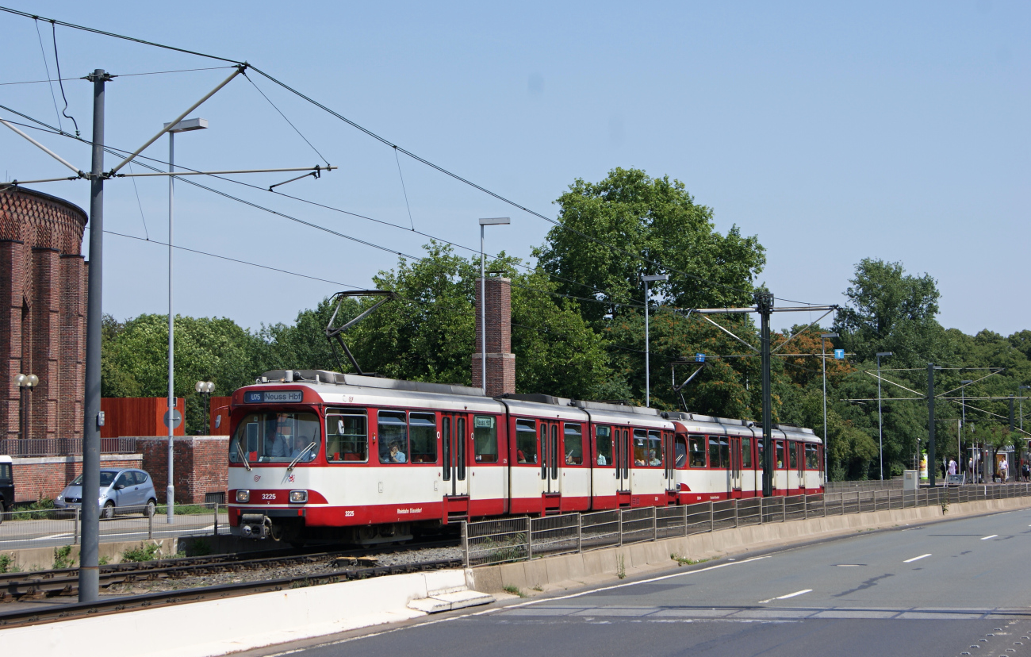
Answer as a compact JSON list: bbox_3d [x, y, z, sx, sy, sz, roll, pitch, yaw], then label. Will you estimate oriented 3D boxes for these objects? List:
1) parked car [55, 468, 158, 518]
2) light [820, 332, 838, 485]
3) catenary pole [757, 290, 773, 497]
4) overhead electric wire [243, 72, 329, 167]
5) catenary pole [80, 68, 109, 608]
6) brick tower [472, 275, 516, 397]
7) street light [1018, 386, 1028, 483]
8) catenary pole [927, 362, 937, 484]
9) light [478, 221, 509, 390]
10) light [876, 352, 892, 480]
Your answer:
[{"bbox_3d":[-13.245,5.305,62.000,1.770,1.590,3.840,-2,-5,19],"label":"parked car"},{"bbox_3d":[23.216,6.060,141.175,1.200,11.650,0.500,-2,-5,21],"label":"light"},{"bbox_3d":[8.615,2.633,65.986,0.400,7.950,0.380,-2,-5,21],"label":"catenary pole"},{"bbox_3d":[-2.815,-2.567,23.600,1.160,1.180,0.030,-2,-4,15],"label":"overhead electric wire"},{"bbox_3d":[-5.460,0.095,24.861,0.260,7.000,0.260,-2,-5,21],"label":"catenary pole"},{"bbox_3d":[-0.933,2.661,82.027,1.400,9.800,1.400,-2,-5,21],"label":"brick tower"},{"bbox_3d":[60.965,12.521,229.539,1.200,11.650,0.500,-2,-5,21],"label":"street light"},{"bbox_3d":[24.713,5.815,114.000,0.290,7.700,0.290,-2,-5,21],"label":"catenary pole"},{"bbox_3d":[-0.905,1.371,78.150,1.250,11.750,0.420,-2,-5,21],"label":"light"},{"bbox_3d":[32.200,7.936,167.347,1.250,11.750,0.420,-2,-5,21],"label":"light"}]

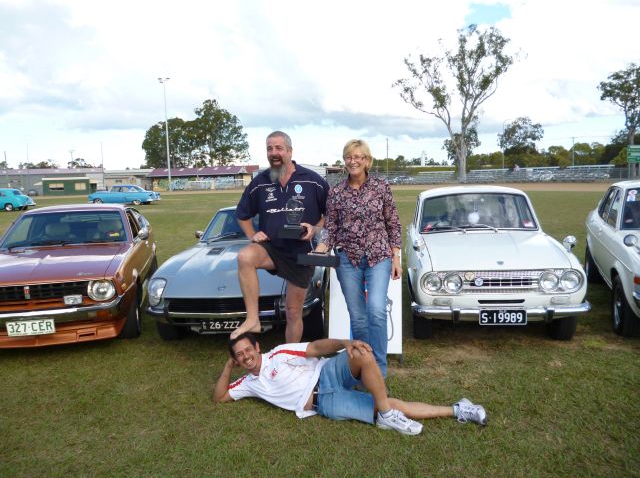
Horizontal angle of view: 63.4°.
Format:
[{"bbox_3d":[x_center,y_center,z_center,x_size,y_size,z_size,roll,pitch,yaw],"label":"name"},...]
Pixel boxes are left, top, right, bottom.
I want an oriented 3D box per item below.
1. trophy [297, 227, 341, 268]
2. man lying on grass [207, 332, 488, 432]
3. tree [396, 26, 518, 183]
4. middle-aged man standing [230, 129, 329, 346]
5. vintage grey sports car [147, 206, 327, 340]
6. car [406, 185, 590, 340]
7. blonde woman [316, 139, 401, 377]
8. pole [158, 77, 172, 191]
[{"bbox_3d":[-0.010,0.054,3.250,0.268,0.245,0.110,-1,7,5],"label":"trophy"},{"bbox_3d":[0.154,0.880,3.239,1.700,0.450,0.540,0,7,8],"label":"man lying on grass"},{"bbox_3d":[17.267,-17.033,66.484,15.393,20.095,13.000,-1,7,0],"label":"tree"},{"bbox_3d":[-0.261,0.173,3.576,0.640,1.780,0.640,0,7,8],"label":"middle-aged man standing"},{"bbox_3d":[-0.702,0.133,6.247,1.640,1.240,4.150,-1,7,2],"label":"vintage grey sports car"},{"bbox_3d":[1.735,0.043,6.084,1.510,1.370,4.000,0,7,8],"label":"car"},{"bbox_3d":[0.260,0.217,3.452,0.560,1.700,0.420,0,7,8],"label":"blonde woman"},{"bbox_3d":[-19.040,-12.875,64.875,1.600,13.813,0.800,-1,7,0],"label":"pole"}]

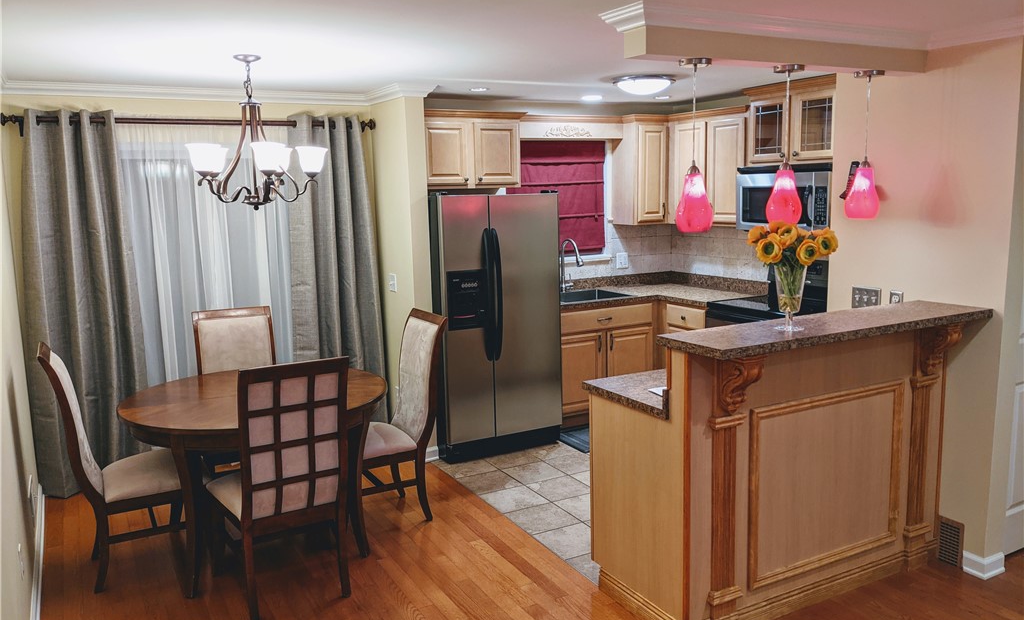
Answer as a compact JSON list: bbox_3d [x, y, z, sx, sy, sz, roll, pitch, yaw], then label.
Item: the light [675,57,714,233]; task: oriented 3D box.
[{"bbox_3d":[0.678,-0.605,2.966,0.144,0.631,0.144,-2,9,0],"label":"light"}]

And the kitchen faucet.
[{"bbox_3d":[0.489,-0.327,6.199,0.099,0.418,0.268,-6,10,-28],"label":"kitchen faucet"}]

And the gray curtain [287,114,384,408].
[{"bbox_3d":[-1.181,-0.169,5.393,0.636,2.247,0.159,-6,10,-28],"label":"gray curtain"}]

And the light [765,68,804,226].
[{"bbox_3d":[1.114,-0.663,3.243,0.150,0.638,0.150,-6,10,-28],"label":"light"}]

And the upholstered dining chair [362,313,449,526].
[{"bbox_3d":[-0.692,0.578,4.279,0.610,1.085,0.480,-6,10,-28],"label":"upholstered dining chair"}]

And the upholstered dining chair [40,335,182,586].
[{"bbox_3d":[-1.801,0.688,3.735,0.610,1.085,0.480,-6,10,-28],"label":"upholstered dining chair"}]

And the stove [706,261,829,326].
[{"bbox_3d":[1.835,0.279,5.500,0.670,1.190,0.760,-6,10,-28],"label":"stove"}]

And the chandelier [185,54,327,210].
[{"bbox_3d":[-1.225,-0.830,3.767,0.645,0.710,0.645,-6,10,-28],"label":"chandelier"}]

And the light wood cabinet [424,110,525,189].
[{"bbox_3d":[-0.358,-1.161,5.844,0.865,0.539,0.350,-6,9,-28],"label":"light wood cabinet"}]

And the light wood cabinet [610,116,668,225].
[{"bbox_3d":[1.055,-1.149,6.617,0.363,0.868,0.345,-6,9,-28],"label":"light wood cabinet"}]

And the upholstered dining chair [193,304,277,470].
[{"bbox_3d":[-1.515,0.574,4.592,0.477,1.101,0.646,-6,9,-28],"label":"upholstered dining chair"}]

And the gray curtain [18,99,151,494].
[{"bbox_3d":[-2.504,-0.024,4.676,0.607,2.247,0.159,-6,10,-28],"label":"gray curtain"}]

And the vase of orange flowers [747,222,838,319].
[{"bbox_3d":[1.055,-0.134,3.022,0.318,0.393,0.288,-6,9,-28],"label":"vase of orange flowers"}]

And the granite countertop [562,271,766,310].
[{"bbox_3d":[0.974,-0.125,6.227,1.647,0.139,1.170,-6,9,-28],"label":"granite countertop"}]

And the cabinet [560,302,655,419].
[{"bbox_3d":[0.590,0.349,6.401,0.969,0.825,0.603,-6,9,-28],"label":"cabinet"}]

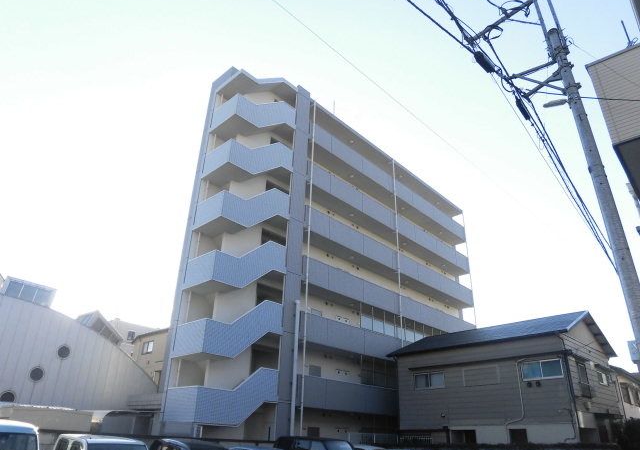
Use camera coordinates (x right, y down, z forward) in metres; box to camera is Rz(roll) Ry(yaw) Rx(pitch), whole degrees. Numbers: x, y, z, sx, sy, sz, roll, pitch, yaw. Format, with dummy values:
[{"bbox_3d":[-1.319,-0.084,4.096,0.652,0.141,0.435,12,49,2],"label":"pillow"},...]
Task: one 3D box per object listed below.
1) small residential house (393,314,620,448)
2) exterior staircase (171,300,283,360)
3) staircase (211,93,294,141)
[{"bbox_3d":[9.502,8.751,22.524,8.998,7.384,7.731,-22,-34,40],"label":"small residential house"},{"bbox_3d":[-3.898,4.642,19.541,2.215,2.733,3.970,-21,-34,39],"label":"exterior staircase"},{"bbox_3d":[-3.581,-5.796,24.591,2.215,2.733,3.970,-21,-34,39],"label":"staircase"}]

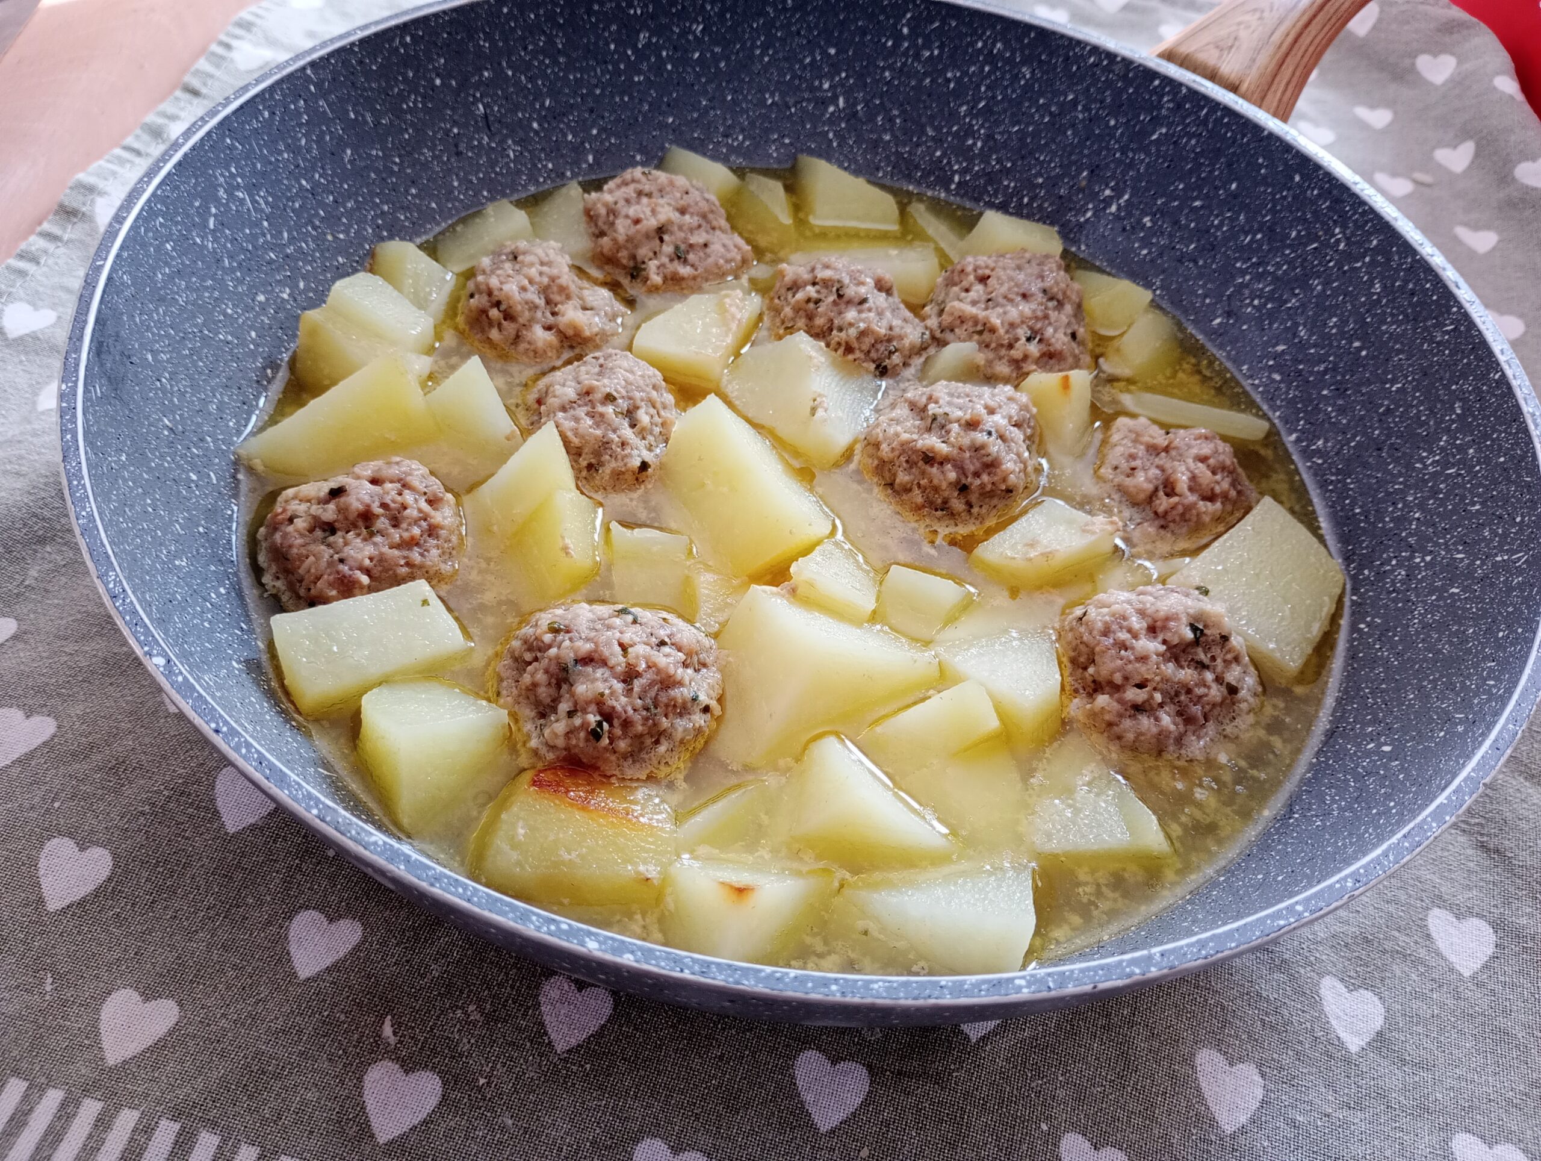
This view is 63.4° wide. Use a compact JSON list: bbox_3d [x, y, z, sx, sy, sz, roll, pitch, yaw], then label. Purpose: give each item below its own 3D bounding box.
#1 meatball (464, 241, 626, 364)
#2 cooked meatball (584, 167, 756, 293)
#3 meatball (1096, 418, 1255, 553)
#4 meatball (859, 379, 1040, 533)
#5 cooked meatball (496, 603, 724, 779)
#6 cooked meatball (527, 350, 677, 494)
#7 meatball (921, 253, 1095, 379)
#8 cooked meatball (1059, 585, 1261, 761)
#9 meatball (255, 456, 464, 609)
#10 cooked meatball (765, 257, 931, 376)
[{"bbox_3d":[-0.059,-0.069,0.322,0.041,0.033,0.041,10,50,0],"label":"meatball"},{"bbox_3d":[-0.028,-0.094,0.346,0.047,0.037,0.046,10,50,0],"label":"cooked meatball"},{"bbox_3d":[0.099,-0.021,0.303,0.039,0.032,0.040,10,50,0],"label":"meatball"},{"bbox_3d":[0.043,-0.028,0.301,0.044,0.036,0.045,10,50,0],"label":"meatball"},{"bbox_3d":[-0.032,0.023,0.248,0.043,0.033,0.040,10,50,0],"label":"cooked meatball"},{"bbox_3d":[-0.040,-0.037,0.297,0.040,0.031,0.040,10,50,0],"label":"cooked meatball"},{"bbox_3d":[0.064,-0.069,0.339,0.045,0.036,0.045,10,50,0],"label":"meatball"},{"bbox_3d":[0.082,0.020,0.266,0.042,0.034,0.042,10,50,0],"label":"cooked meatball"},{"bbox_3d":[-0.087,-0.007,0.266,0.041,0.033,0.041,10,50,0],"label":"meatball"},{"bbox_3d":[0.021,-0.066,0.330,0.043,0.035,0.043,10,50,0],"label":"cooked meatball"}]

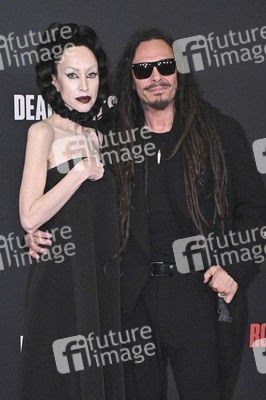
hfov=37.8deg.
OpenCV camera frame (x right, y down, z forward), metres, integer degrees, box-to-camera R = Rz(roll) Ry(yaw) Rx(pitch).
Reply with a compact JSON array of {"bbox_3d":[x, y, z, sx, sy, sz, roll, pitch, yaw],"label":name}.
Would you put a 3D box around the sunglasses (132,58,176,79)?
[{"bbox_3d":[0.065,-0.440,1.323,0.143,0.048,0.145,-9,15,-2],"label":"sunglasses"}]

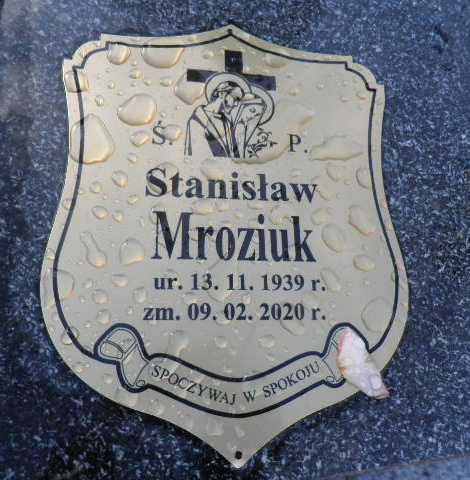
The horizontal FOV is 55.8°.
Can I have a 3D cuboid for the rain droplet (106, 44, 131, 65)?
[{"bbox_3d":[-0.073,-0.118,0.278,0.014,0.003,0.017,1,73,-8],"label":"rain droplet"}]

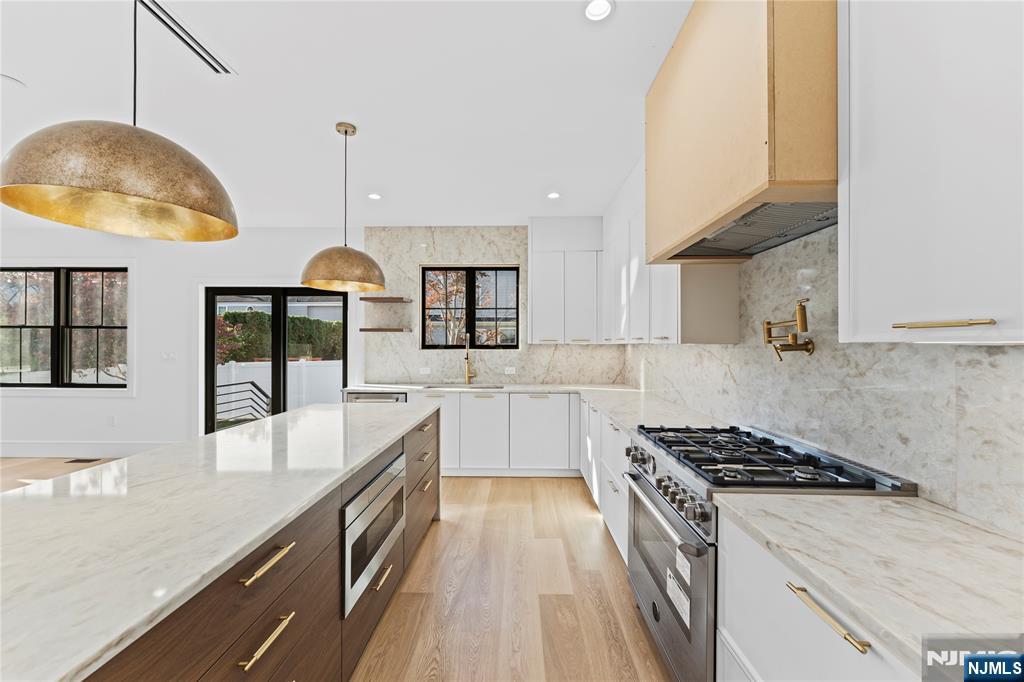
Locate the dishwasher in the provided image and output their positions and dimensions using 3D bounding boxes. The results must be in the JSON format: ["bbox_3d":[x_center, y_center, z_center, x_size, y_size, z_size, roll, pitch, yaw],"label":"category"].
[{"bbox_3d":[-1.364,0.966,4.309,0.613,0.875,0.600,0,0,1],"label":"dishwasher"}]

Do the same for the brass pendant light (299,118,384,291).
[{"bbox_3d":[-1.051,-0.846,2.520,0.486,1.008,0.486,0,0,1],"label":"brass pendant light"}]

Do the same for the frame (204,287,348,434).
[{"bbox_3d":[-2.806,0.377,4.822,1.752,2.035,0.120,0,0,1],"label":"frame"}]

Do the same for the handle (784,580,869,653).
[{"bbox_3d":[0.608,0.527,0.774,0.029,0.014,0.201,0,0,1],"label":"handle"}]

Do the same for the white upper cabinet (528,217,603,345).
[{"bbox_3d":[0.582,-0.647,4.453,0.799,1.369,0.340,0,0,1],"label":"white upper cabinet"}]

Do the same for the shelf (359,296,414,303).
[{"bbox_3d":[-1.423,-0.457,4.507,0.480,0.038,0.300,0,0,1],"label":"shelf"}]

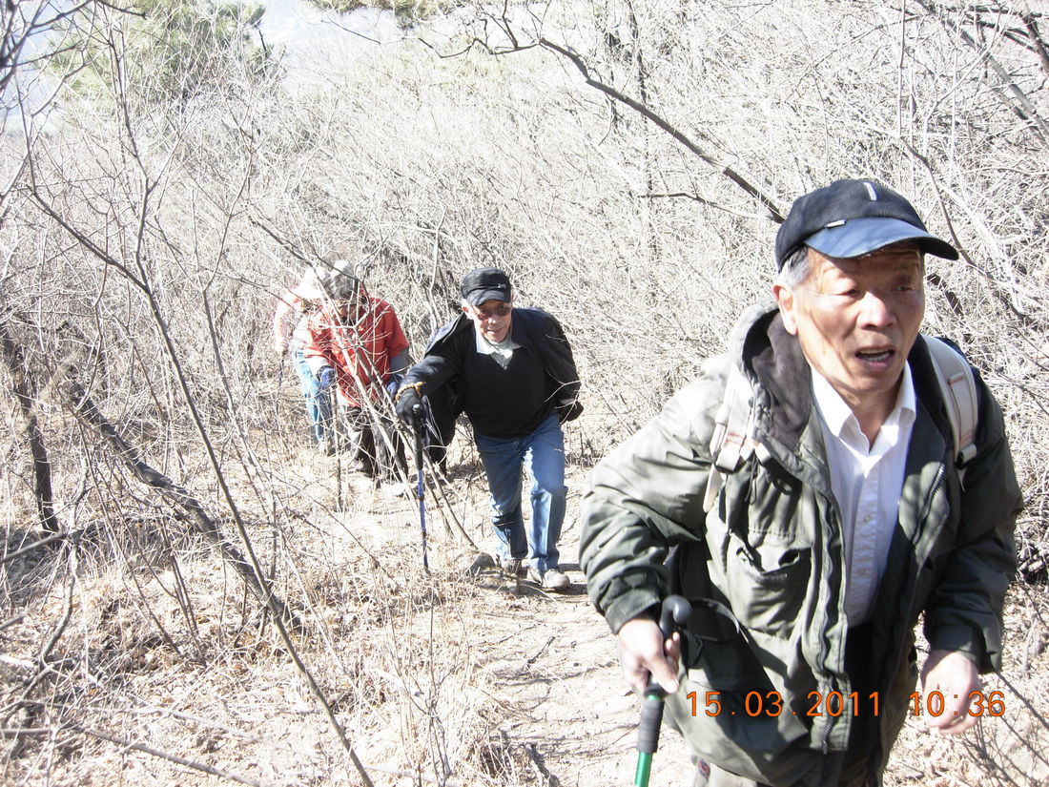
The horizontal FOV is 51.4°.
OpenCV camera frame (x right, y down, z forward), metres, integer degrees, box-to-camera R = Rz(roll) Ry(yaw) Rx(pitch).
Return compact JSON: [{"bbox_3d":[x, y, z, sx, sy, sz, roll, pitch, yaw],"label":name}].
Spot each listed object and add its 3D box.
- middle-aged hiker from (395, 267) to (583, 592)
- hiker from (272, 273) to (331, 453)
[{"bbox_3d":[-0.140,0.170,4.470,0.740,1.420,0.760,-2,17,-8],"label":"middle-aged hiker"},{"bbox_3d":[-1.630,-0.250,8.200,0.560,1.420,0.620,-7,18,-21],"label":"hiker"}]

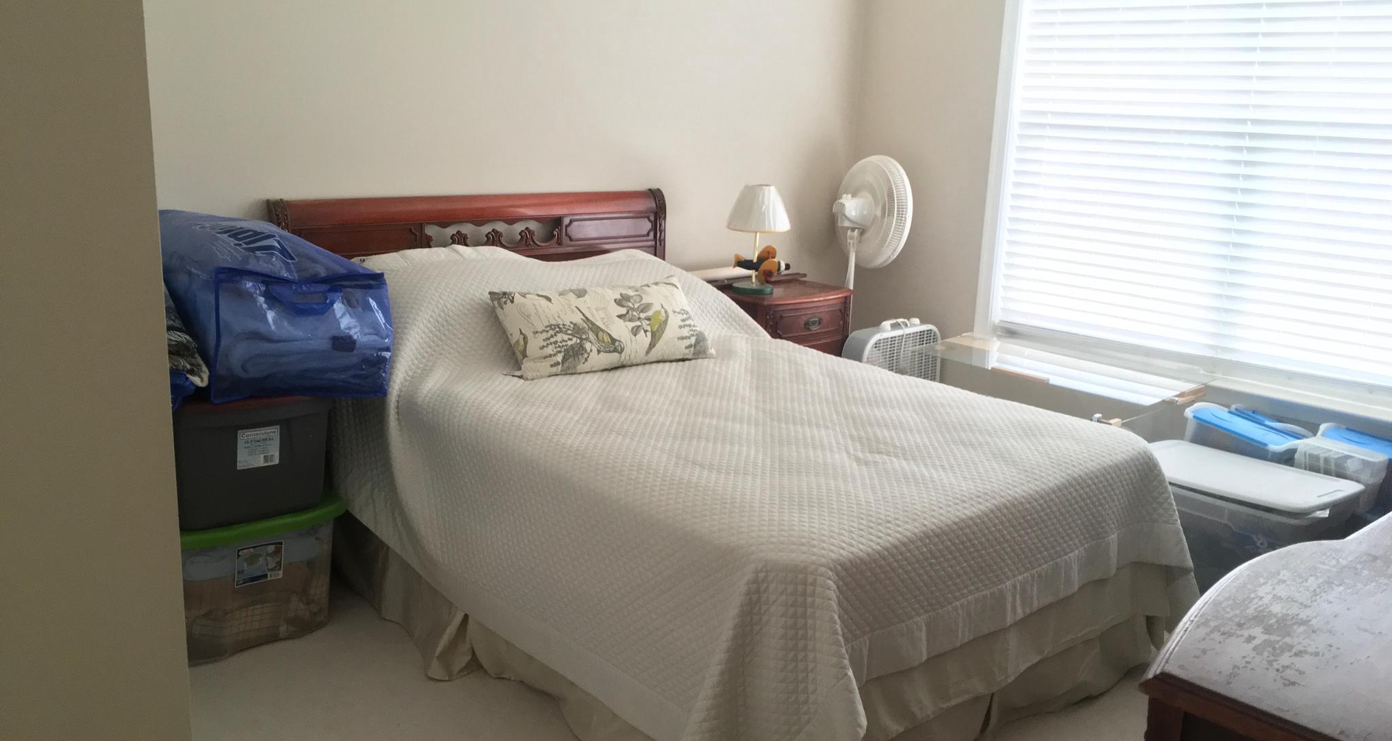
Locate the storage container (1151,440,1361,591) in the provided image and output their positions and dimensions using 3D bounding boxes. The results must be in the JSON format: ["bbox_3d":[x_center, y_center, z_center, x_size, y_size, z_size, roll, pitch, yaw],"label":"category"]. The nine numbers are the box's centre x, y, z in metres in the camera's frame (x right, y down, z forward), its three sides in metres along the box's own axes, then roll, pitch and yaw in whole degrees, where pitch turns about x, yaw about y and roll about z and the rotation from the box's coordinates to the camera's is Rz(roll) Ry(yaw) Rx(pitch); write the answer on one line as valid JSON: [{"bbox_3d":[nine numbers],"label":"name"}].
[{"bbox_3d":[1.704,0.501,3.761,0.493,0.357,0.636,-9,16,-40],"label":"storage container"}]

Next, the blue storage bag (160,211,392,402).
[{"bbox_3d":[-1.200,-0.190,3.164,0.529,0.472,0.572,-6,15,-31],"label":"blue storage bag"}]

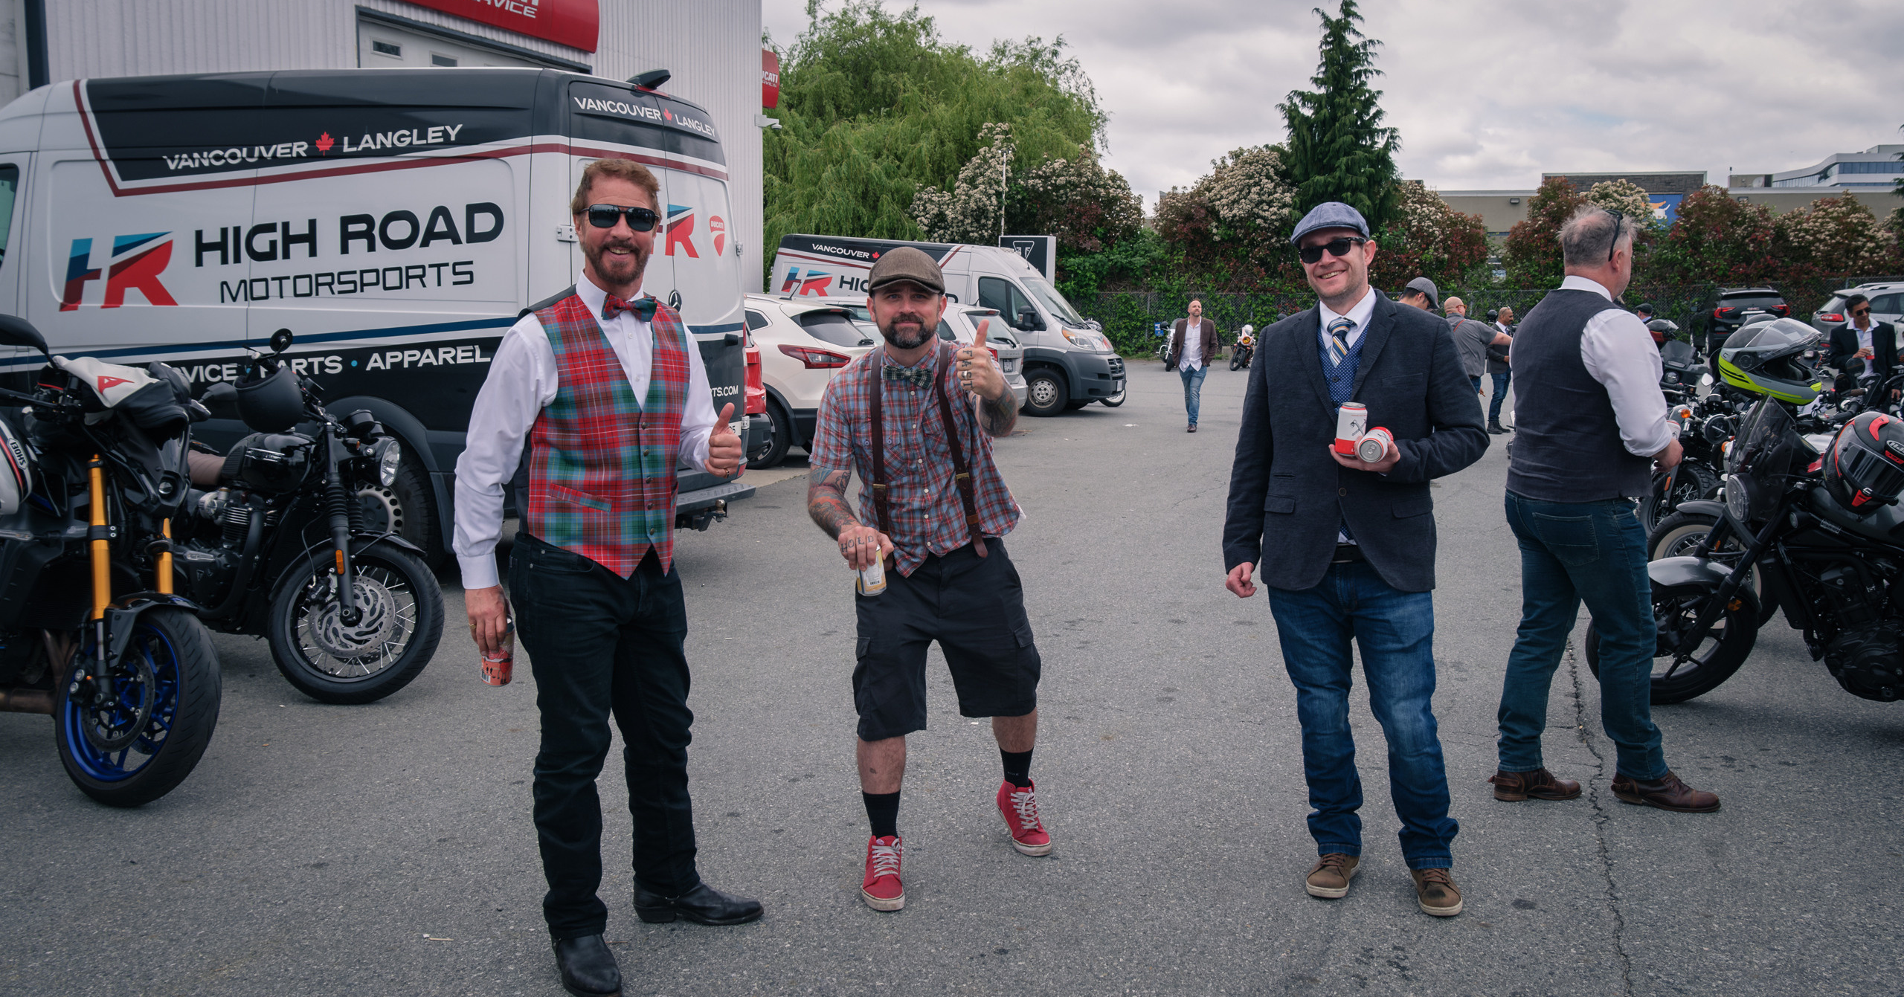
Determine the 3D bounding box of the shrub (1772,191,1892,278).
[{"bbox_3d":[26.622,-7.774,41.500,3.726,2.889,3.200,1,8,0],"label":"shrub"}]

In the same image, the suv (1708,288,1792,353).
[{"bbox_3d":[21.102,-4.755,36.826,1.840,1.660,4.630,4,8,21],"label":"suv"}]

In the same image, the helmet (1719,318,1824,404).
[{"bbox_3d":[3.186,-0.538,5.350,0.260,0.300,0.360,-3,16,-31],"label":"helmet"}]

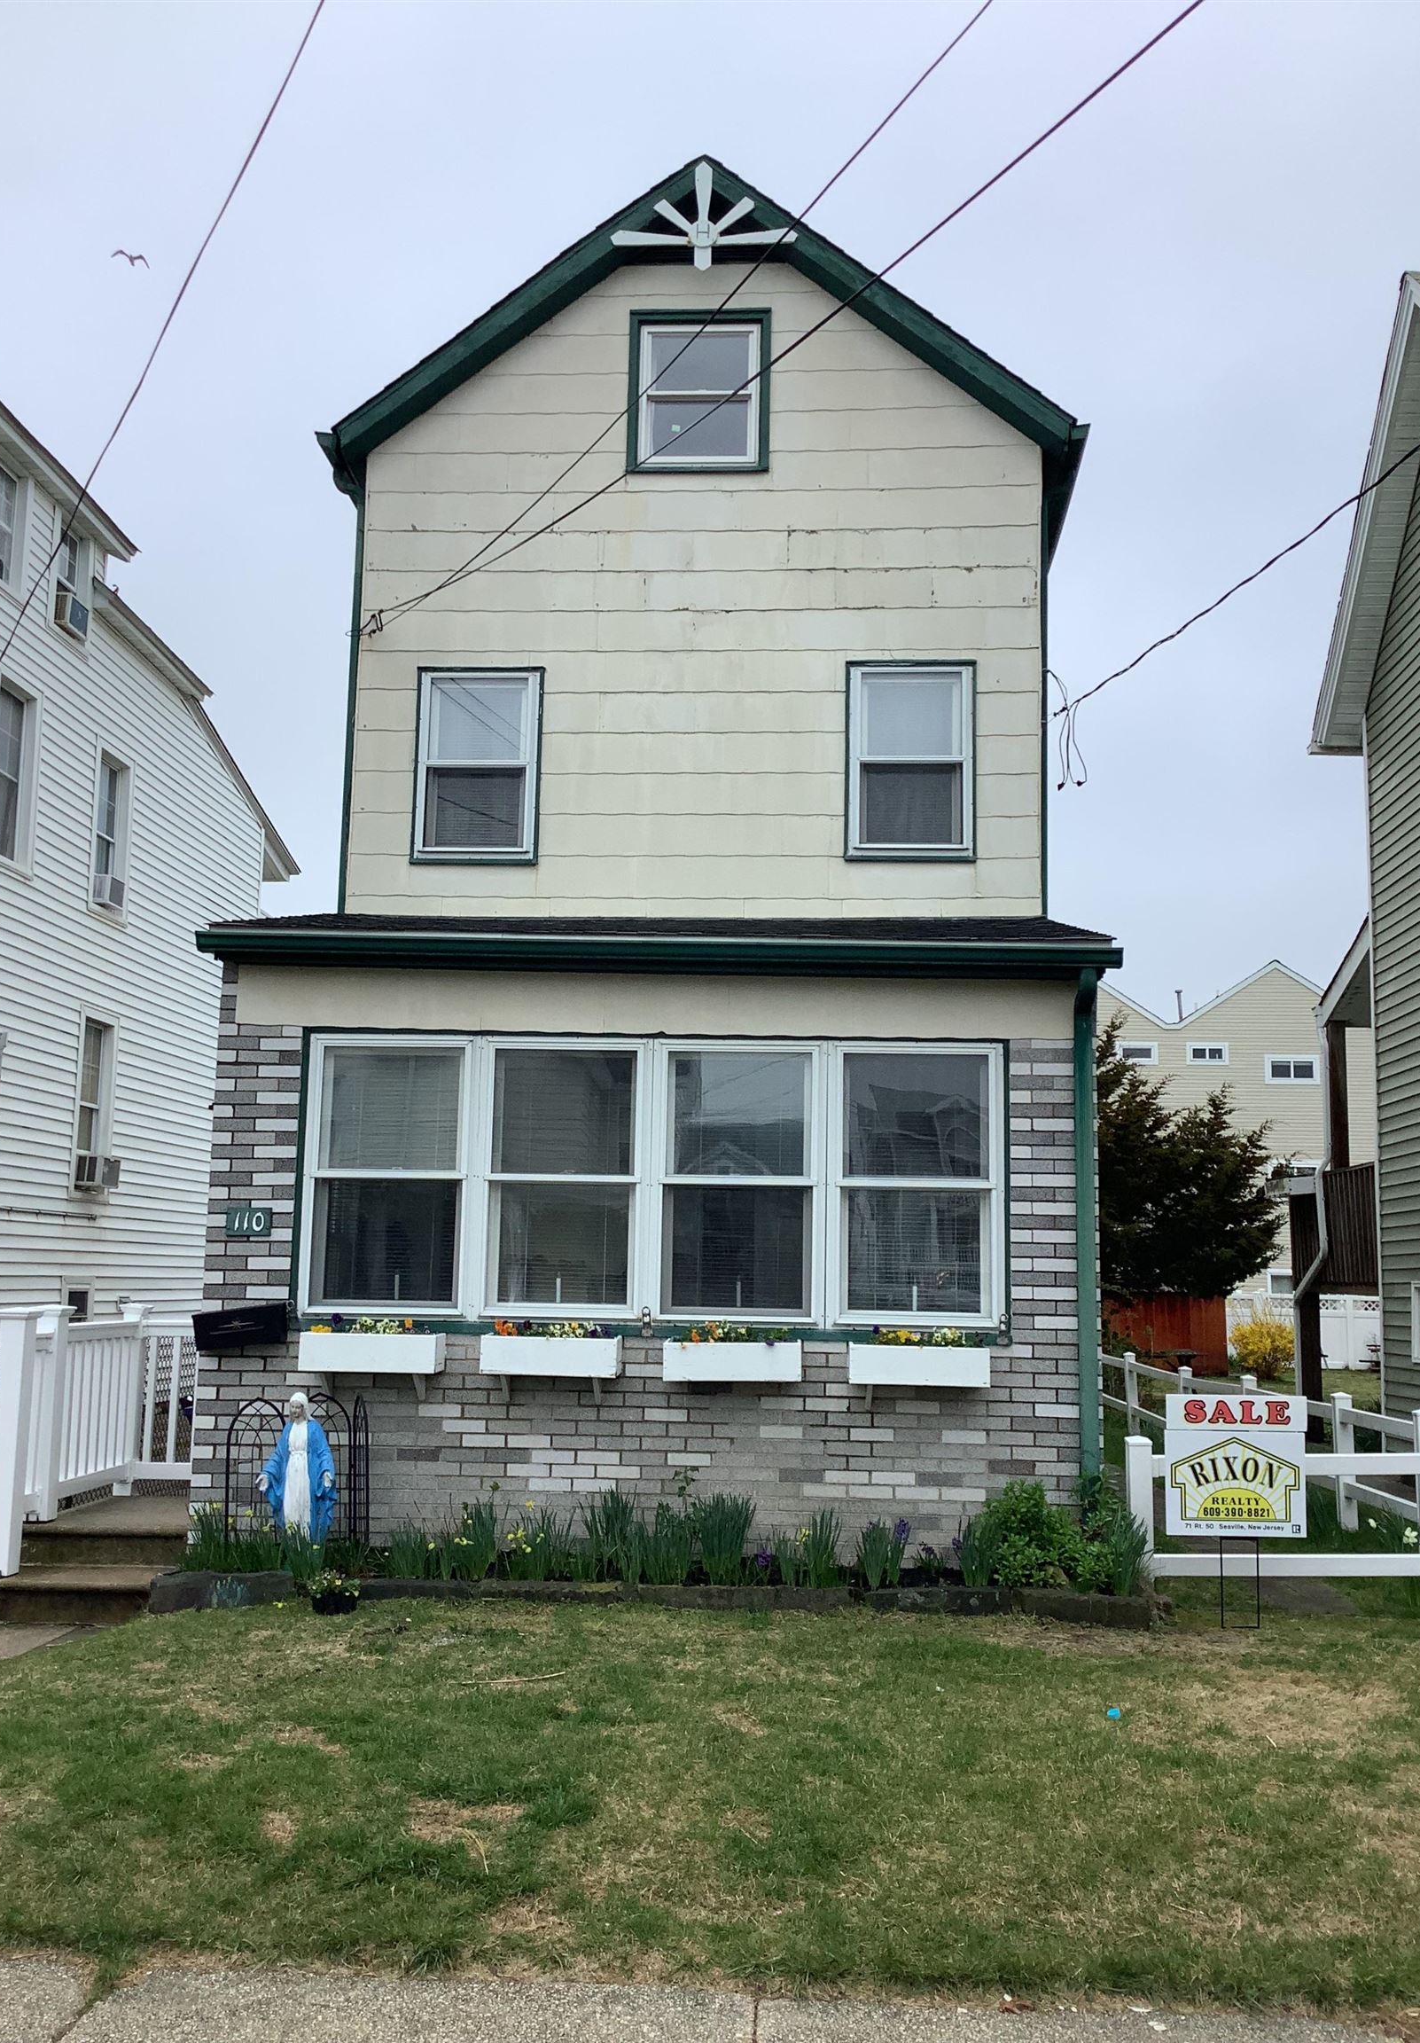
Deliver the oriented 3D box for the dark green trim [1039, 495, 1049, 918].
[{"bbox_3d":[2.092,-1.978,11.388,0.060,2.730,0.100,1,-8,3],"label":"dark green trim"}]

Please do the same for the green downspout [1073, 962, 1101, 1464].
[{"bbox_3d":[1.807,1.051,8.688,0.100,2.560,0.160,1,-8,3],"label":"green downspout"}]

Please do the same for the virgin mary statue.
[{"bbox_3d":[-1.911,2.118,8.455,0.390,0.805,0.240,0,-8,7],"label":"virgin mary statue"}]

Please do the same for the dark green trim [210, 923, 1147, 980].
[{"bbox_3d":[-0.272,-0.331,8.866,4.480,0.210,0.230,1,-8,3],"label":"dark green trim"}]

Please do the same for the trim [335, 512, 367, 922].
[{"bbox_3d":[-2.294,-2.013,11.662,0.090,2.730,0.100,1,-8,3],"label":"trim"}]

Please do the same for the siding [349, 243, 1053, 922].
[{"bbox_3d":[-0.075,-2.790,11.659,4.335,4.350,0.200,1,-8,3],"label":"siding"}]

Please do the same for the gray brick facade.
[{"bbox_3d":[-0.301,1.181,8.895,4.350,2.820,0.220,1,-8,3],"label":"gray brick facade"}]

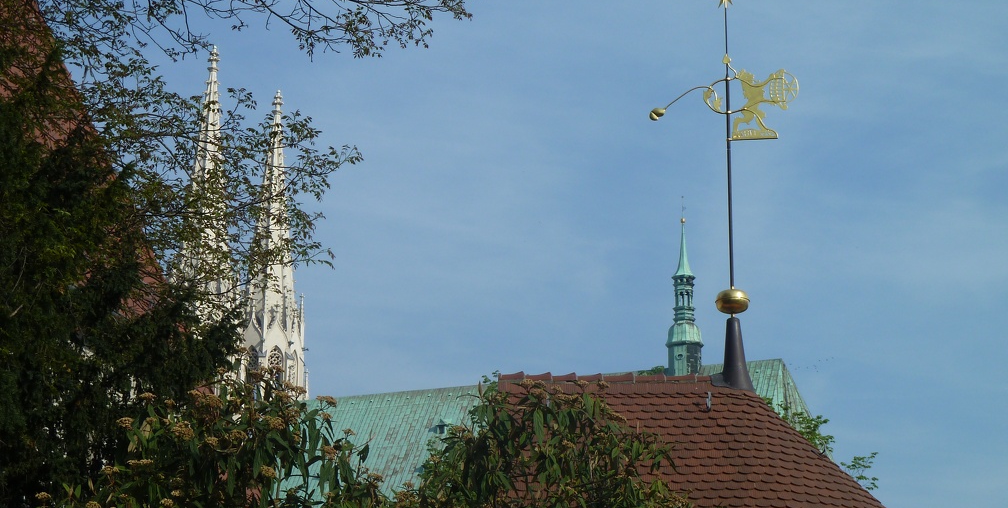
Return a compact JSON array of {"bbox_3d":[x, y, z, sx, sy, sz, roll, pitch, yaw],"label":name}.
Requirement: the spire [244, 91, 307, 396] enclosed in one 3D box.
[{"bbox_3d":[-25.556,-0.309,251.194,8.000,37.400,8.000,-6,-17,22],"label":"spire"}]

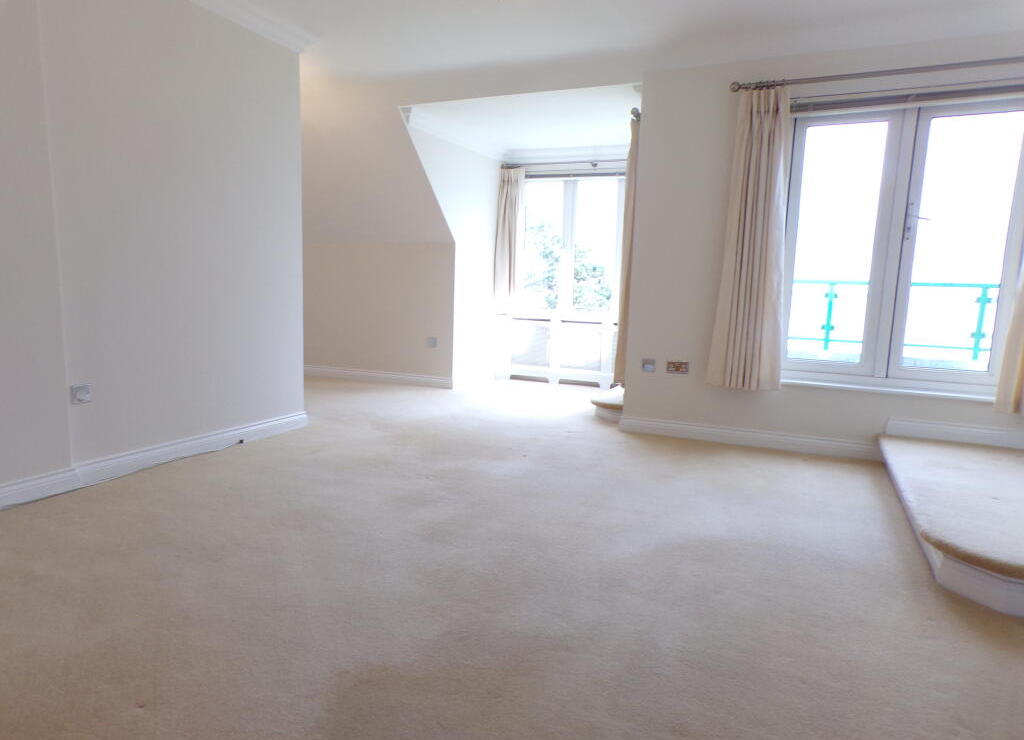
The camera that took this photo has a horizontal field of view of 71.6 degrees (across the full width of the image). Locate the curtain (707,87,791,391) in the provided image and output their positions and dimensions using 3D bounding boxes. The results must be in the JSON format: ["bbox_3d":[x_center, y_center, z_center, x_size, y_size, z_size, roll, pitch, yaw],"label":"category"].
[{"bbox_3d":[1.456,-0.768,4.292,0.417,1.766,0.154,5,8,24],"label":"curtain"}]

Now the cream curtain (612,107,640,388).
[{"bbox_3d":[0.880,-0.810,5.130,0.160,1.849,0.371,5,8,24],"label":"cream curtain"}]

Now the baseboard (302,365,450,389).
[{"bbox_3d":[-1.313,0.065,6.766,1.705,0.098,0.021,5,8,24],"label":"baseboard"}]

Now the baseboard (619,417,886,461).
[{"bbox_3d":[1.467,0.431,4.538,1.566,0.099,0.021,5,8,24],"label":"baseboard"}]

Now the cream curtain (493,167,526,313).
[{"bbox_3d":[-0.049,-1.245,6.881,0.268,1.391,0.144,5,8,24],"label":"cream curtain"}]

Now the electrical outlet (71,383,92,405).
[{"bbox_3d":[-2.002,0.114,3.298,0.021,0.087,0.097,5,8,24],"label":"electrical outlet"}]

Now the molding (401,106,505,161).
[{"bbox_3d":[-0.433,-2.011,6.116,0.103,0.113,1.761,5,8,24],"label":"molding"}]

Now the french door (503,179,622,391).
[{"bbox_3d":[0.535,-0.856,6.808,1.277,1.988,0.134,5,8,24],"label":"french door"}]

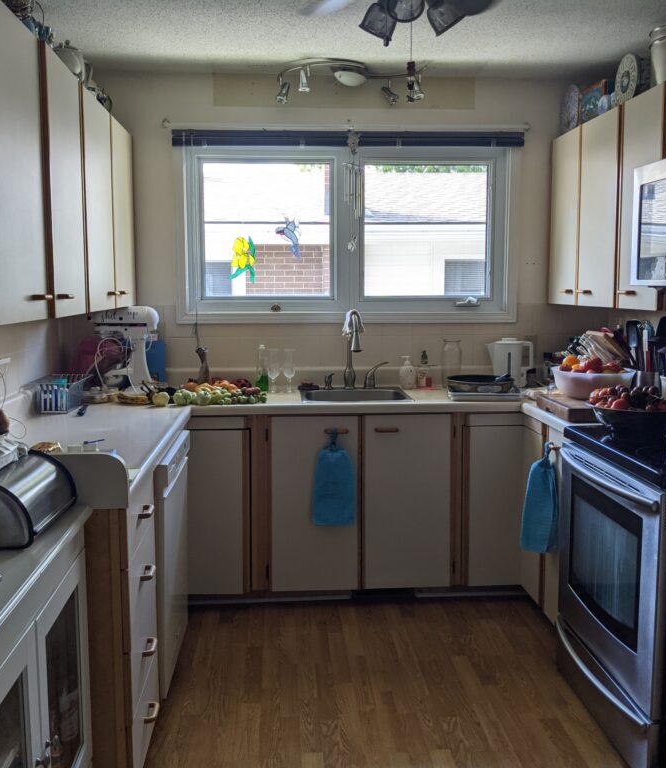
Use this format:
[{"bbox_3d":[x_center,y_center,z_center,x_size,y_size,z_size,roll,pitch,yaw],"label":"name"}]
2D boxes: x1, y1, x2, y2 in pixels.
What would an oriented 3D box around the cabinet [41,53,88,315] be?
[{"bbox_3d":[-1.028,-0.632,2.607,0.335,0.810,0.455,-1,7,-4],"label":"cabinet"}]

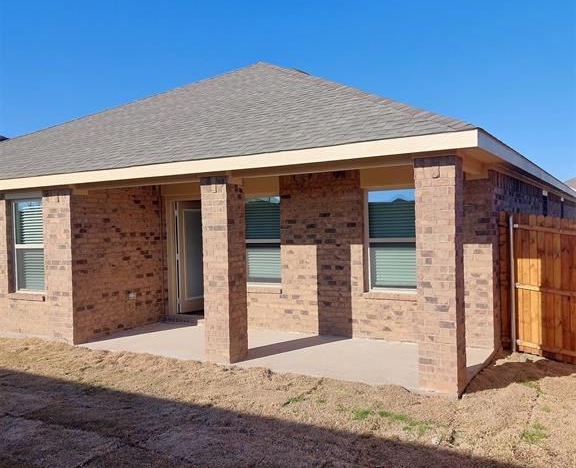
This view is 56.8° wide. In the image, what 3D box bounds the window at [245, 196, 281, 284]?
[{"bbox_3d":[-0.398,0.110,9.006,0.860,1.497,0.060,-1,1,31],"label":"window"}]

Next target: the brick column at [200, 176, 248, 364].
[{"bbox_3d":[-0.826,0.458,7.008,0.405,2.366,0.395,-1,1,31],"label":"brick column"}]

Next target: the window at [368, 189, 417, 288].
[{"bbox_3d":[1.620,0.092,7.746,0.910,1.531,0.100,-1,1,31],"label":"window"}]

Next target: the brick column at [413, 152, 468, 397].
[{"bbox_3d":[1.597,0.403,5.542,0.405,2.372,0.395,-1,1,31],"label":"brick column"}]

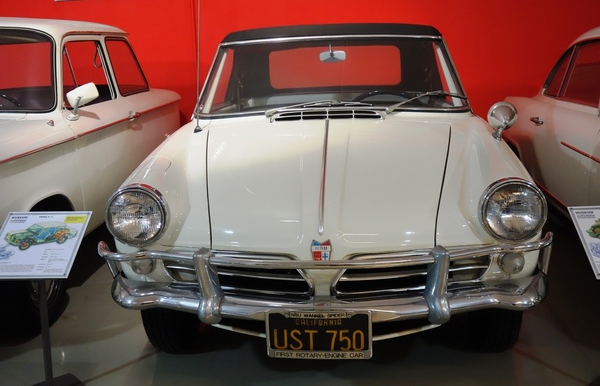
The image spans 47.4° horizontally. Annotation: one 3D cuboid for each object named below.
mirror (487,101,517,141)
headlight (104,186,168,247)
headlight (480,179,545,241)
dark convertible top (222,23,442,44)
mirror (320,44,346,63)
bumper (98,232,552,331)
[{"bbox_3d":[0.835,-0.303,2.850,0.125,0.165,0.090,-2,12,-1],"label":"mirror"},{"bbox_3d":[-0.533,0.069,2.269,0.212,0.208,0.110,-1,12,5],"label":"headlight"},{"bbox_3d":[0.674,0.049,2.174,0.212,0.208,0.110,-1,12,5],"label":"headlight"},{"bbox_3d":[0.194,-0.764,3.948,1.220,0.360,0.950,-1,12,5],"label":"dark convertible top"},{"bbox_3d":[0.170,-0.723,3.589,0.145,0.100,0.055,1,12,13],"label":"mirror"},{"bbox_3d":[0.063,0.259,2.147,1.490,0.260,0.340,-1,12,5],"label":"bumper"}]

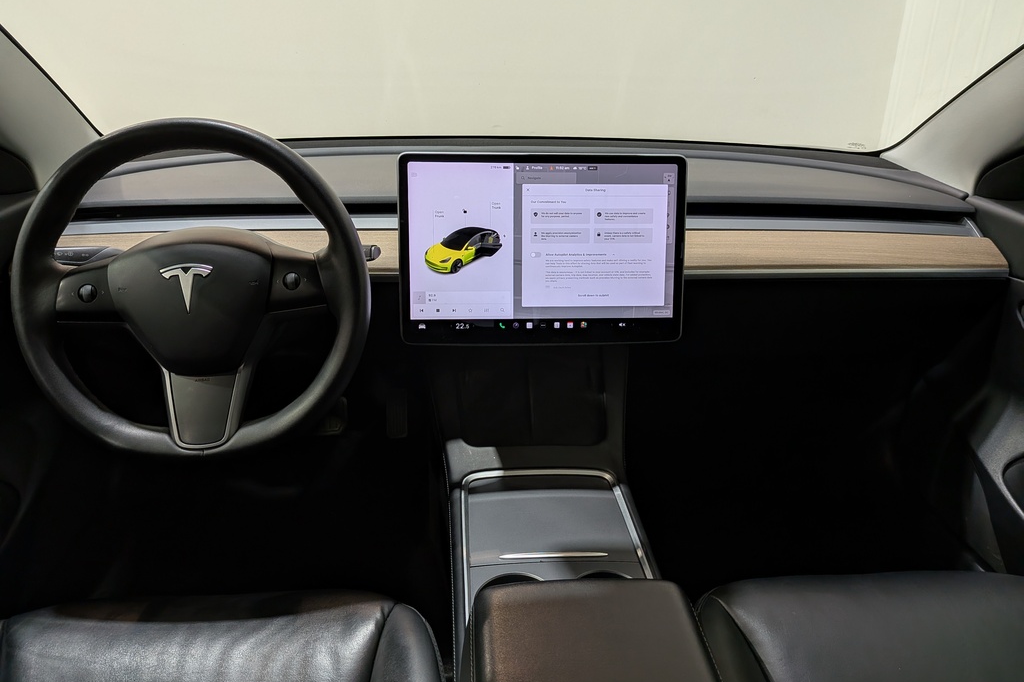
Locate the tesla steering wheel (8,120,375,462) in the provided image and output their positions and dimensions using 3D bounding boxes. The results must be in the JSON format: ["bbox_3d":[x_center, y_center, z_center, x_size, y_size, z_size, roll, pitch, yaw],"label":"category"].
[{"bbox_3d":[-0.337,-0.056,0.780,0.368,0.360,0.105,-1,3,-5],"label":"tesla steering wheel"}]

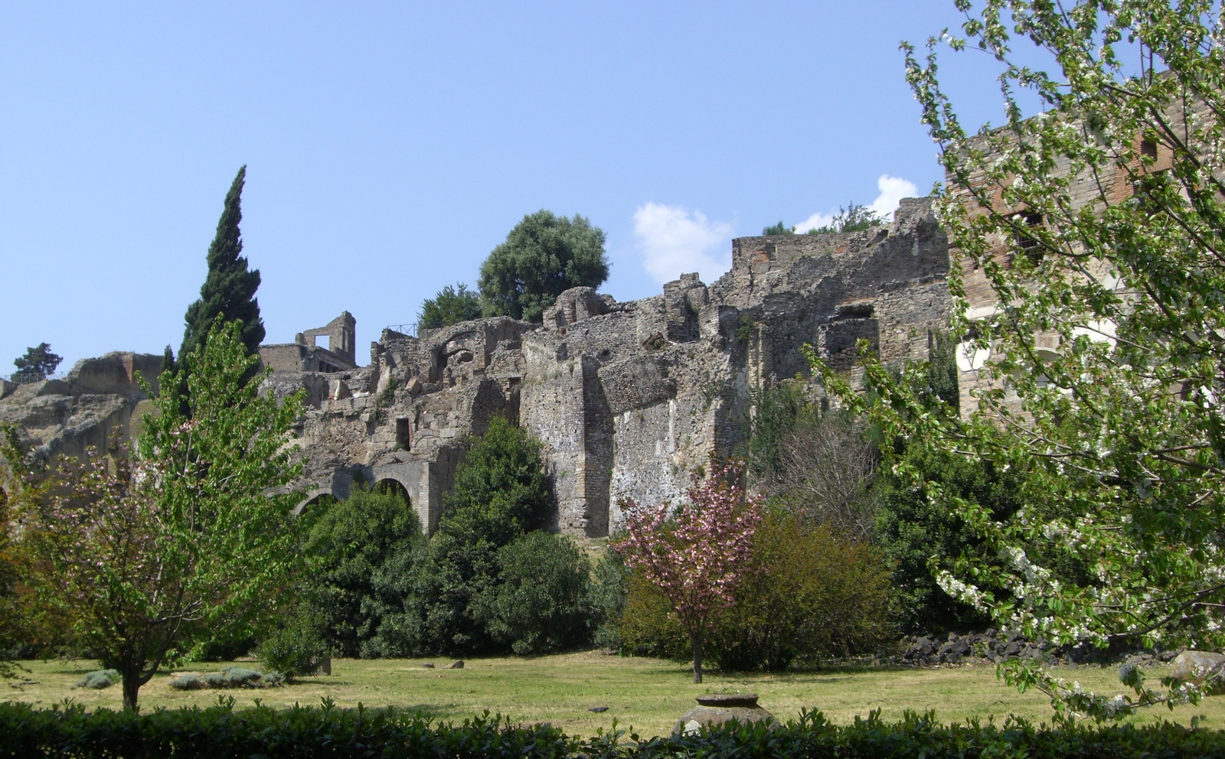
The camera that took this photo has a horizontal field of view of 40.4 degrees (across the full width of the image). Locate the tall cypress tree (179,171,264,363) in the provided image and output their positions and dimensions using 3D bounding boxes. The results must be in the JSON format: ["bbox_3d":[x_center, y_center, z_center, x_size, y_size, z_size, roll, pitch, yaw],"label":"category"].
[{"bbox_3d":[-16.862,-1.926,72.000,3.940,14.670,3.900,-1,-7,0],"label":"tall cypress tree"}]

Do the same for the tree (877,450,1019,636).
[{"bbox_3d":[8.821,4.231,43.000,4.160,5.020,4.000,-1,-7,0],"label":"tree"}]

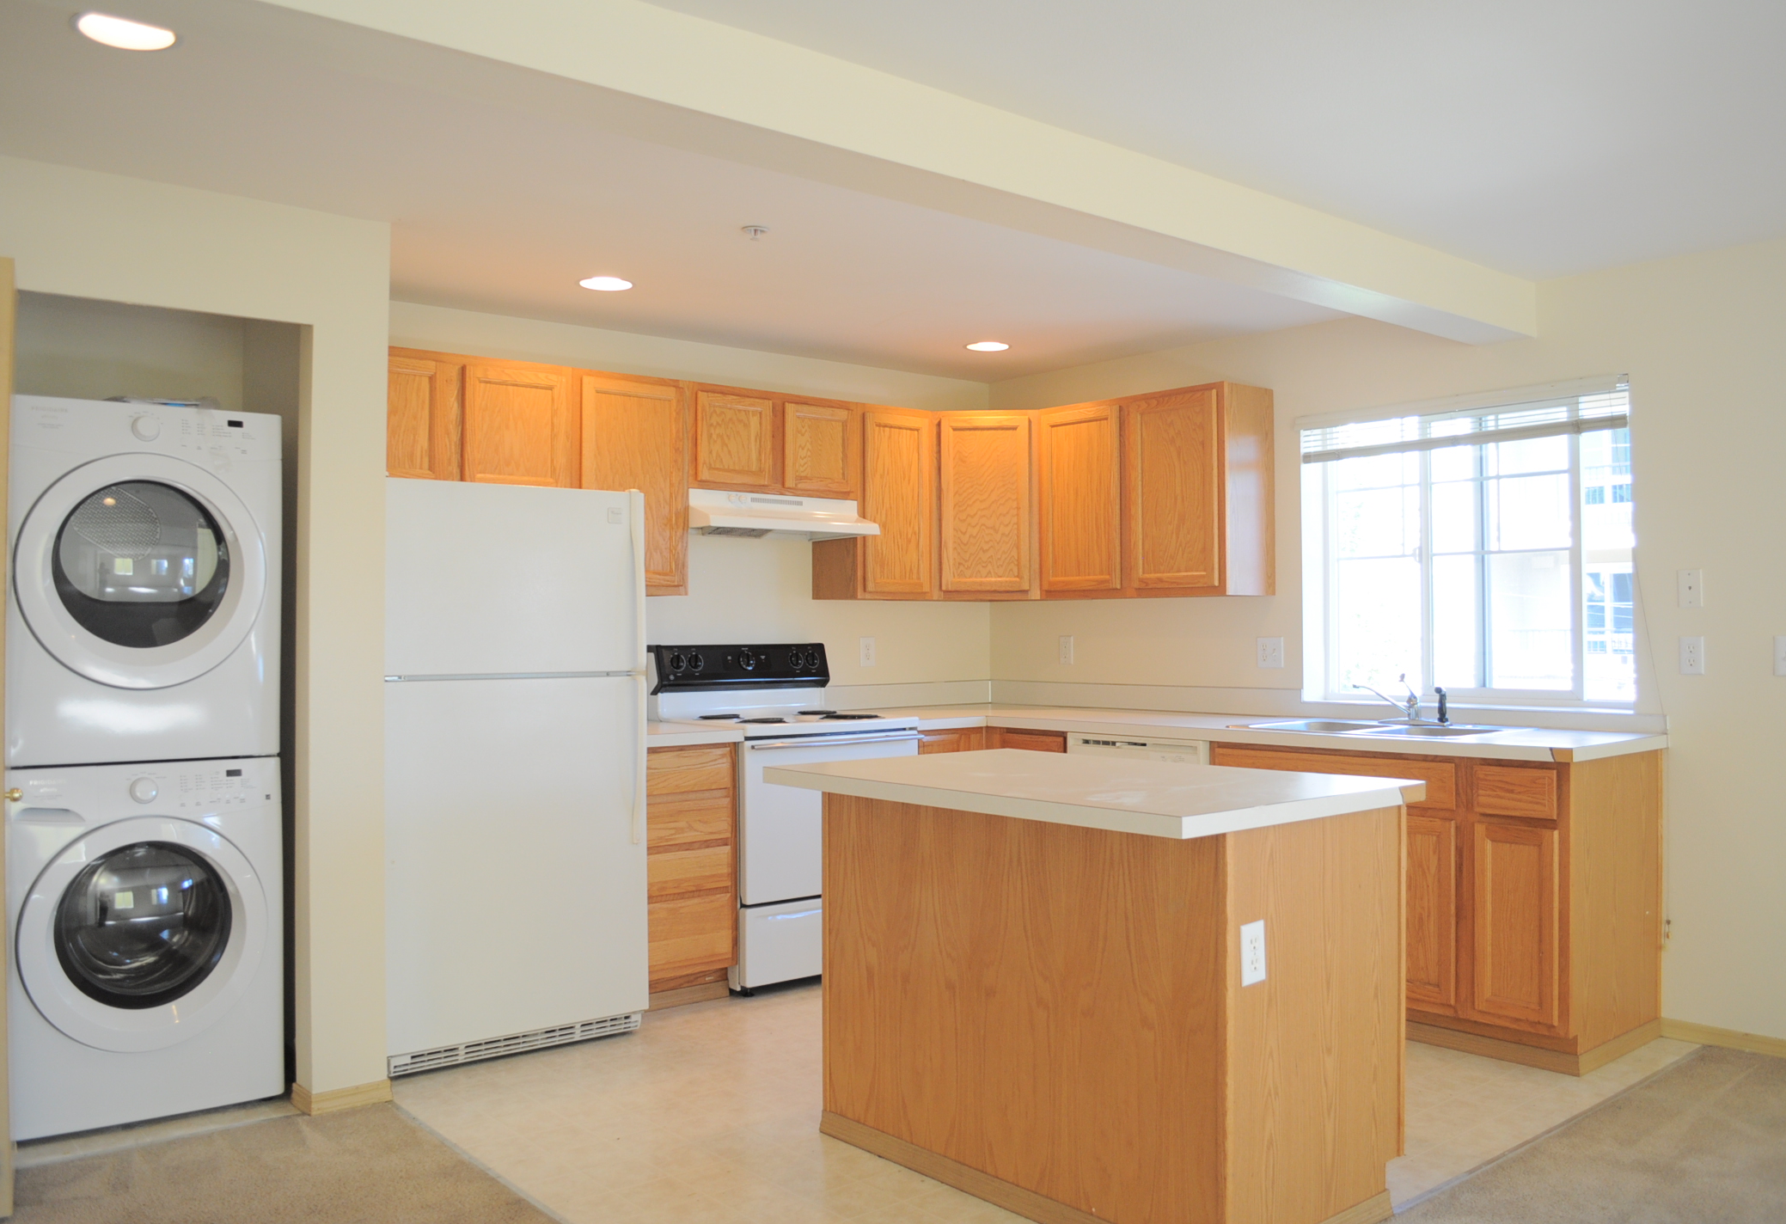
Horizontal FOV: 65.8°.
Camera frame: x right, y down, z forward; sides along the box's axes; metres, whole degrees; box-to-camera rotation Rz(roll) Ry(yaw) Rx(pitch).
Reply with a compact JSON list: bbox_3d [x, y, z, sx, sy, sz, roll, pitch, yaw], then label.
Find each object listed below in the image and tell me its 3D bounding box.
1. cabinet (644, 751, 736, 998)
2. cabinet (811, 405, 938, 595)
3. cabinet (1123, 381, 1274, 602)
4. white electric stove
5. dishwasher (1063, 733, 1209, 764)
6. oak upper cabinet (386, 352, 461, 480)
[{"bbox_3d":[-0.881,0.876,4.729,0.450,0.862,0.625,0,-1,-41],"label":"cabinet"},{"bbox_3d":[-0.076,-0.429,5.652,0.400,0.764,0.322,0,-1,-41],"label":"cabinet"},{"bbox_3d":[1.153,-0.446,5.228,0.322,0.764,0.465,0,-1,-41],"label":"cabinet"},{"bbox_3d":[-0.394,0.711,5.123,0.772,1.177,0.680,0,-1,-40],"label":"white electric stove"},{"bbox_3d":[1.074,0.864,5.058,0.610,0.852,0.630,0,-1,-40],"label":"dishwasher"},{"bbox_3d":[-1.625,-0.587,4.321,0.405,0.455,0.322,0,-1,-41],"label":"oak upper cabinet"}]

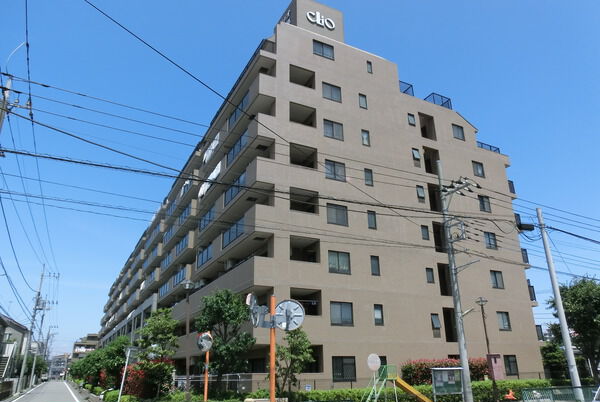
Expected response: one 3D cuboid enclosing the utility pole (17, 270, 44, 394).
[{"bbox_3d":[-27.797,12.957,44.948,0.400,12.737,0.400,10,-24,-25],"label":"utility pole"}]

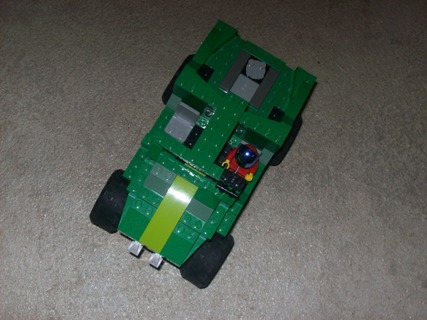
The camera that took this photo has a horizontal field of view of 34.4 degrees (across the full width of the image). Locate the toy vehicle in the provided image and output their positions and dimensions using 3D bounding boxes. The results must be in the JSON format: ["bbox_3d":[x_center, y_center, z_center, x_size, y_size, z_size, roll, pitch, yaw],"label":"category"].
[{"bbox_3d":[-0.005,-0.006,0.476,0.096,0.085,0.169,31,78,0],"label":"toy vehicle"}]

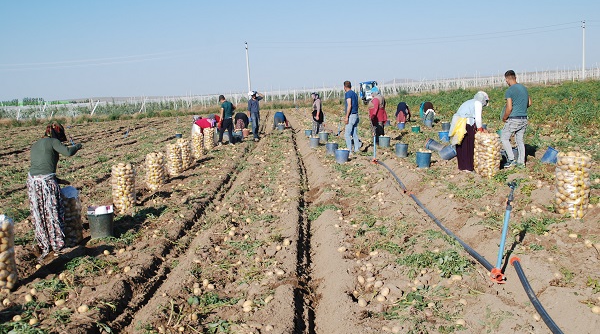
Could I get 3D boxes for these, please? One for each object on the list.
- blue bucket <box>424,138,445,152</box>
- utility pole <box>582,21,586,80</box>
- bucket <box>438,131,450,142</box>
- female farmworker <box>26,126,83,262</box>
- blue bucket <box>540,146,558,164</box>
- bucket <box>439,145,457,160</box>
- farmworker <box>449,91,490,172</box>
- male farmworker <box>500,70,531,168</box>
[{"bbox_3d":[2.871,-0.450,14.800,0.330,0.270,0.270,23,6,15],"label":"blue bucket"},{"bbox_3d":[47.148,-19.199,116.435,0.400,10.100,0.380,-3,6,0],"label":"utility pole"},{"bbox_3d":[3.780,-0.781,18.300,0.290,0.280,0.290,-3,6,0],"label":"bucket"},{"bbox_3d":[-2.790,0.262,8.000,0.560,1.500,0.550,1,7,30],"label":"female farmworker"},{"bbox_3d":[4.476,-0.196,12.500,0.290,0.285,0.290,27,-18,9],"label":"blue bucket"},{"bbox_3d":[2.941,-0.274,13.900,0.285,0.285,0.285,-28,13,-25],"label":"bucket"},{"bbox_3d":[2.919,-0.611,12.000,0.700,1.370,0.480,-2,6,5],"label":"farmworker"},{"bbox_3d":[3.790,-0.833,12.300,0.520,1.690,0.450,-5,7,-25],"label":"male farmworker"}]

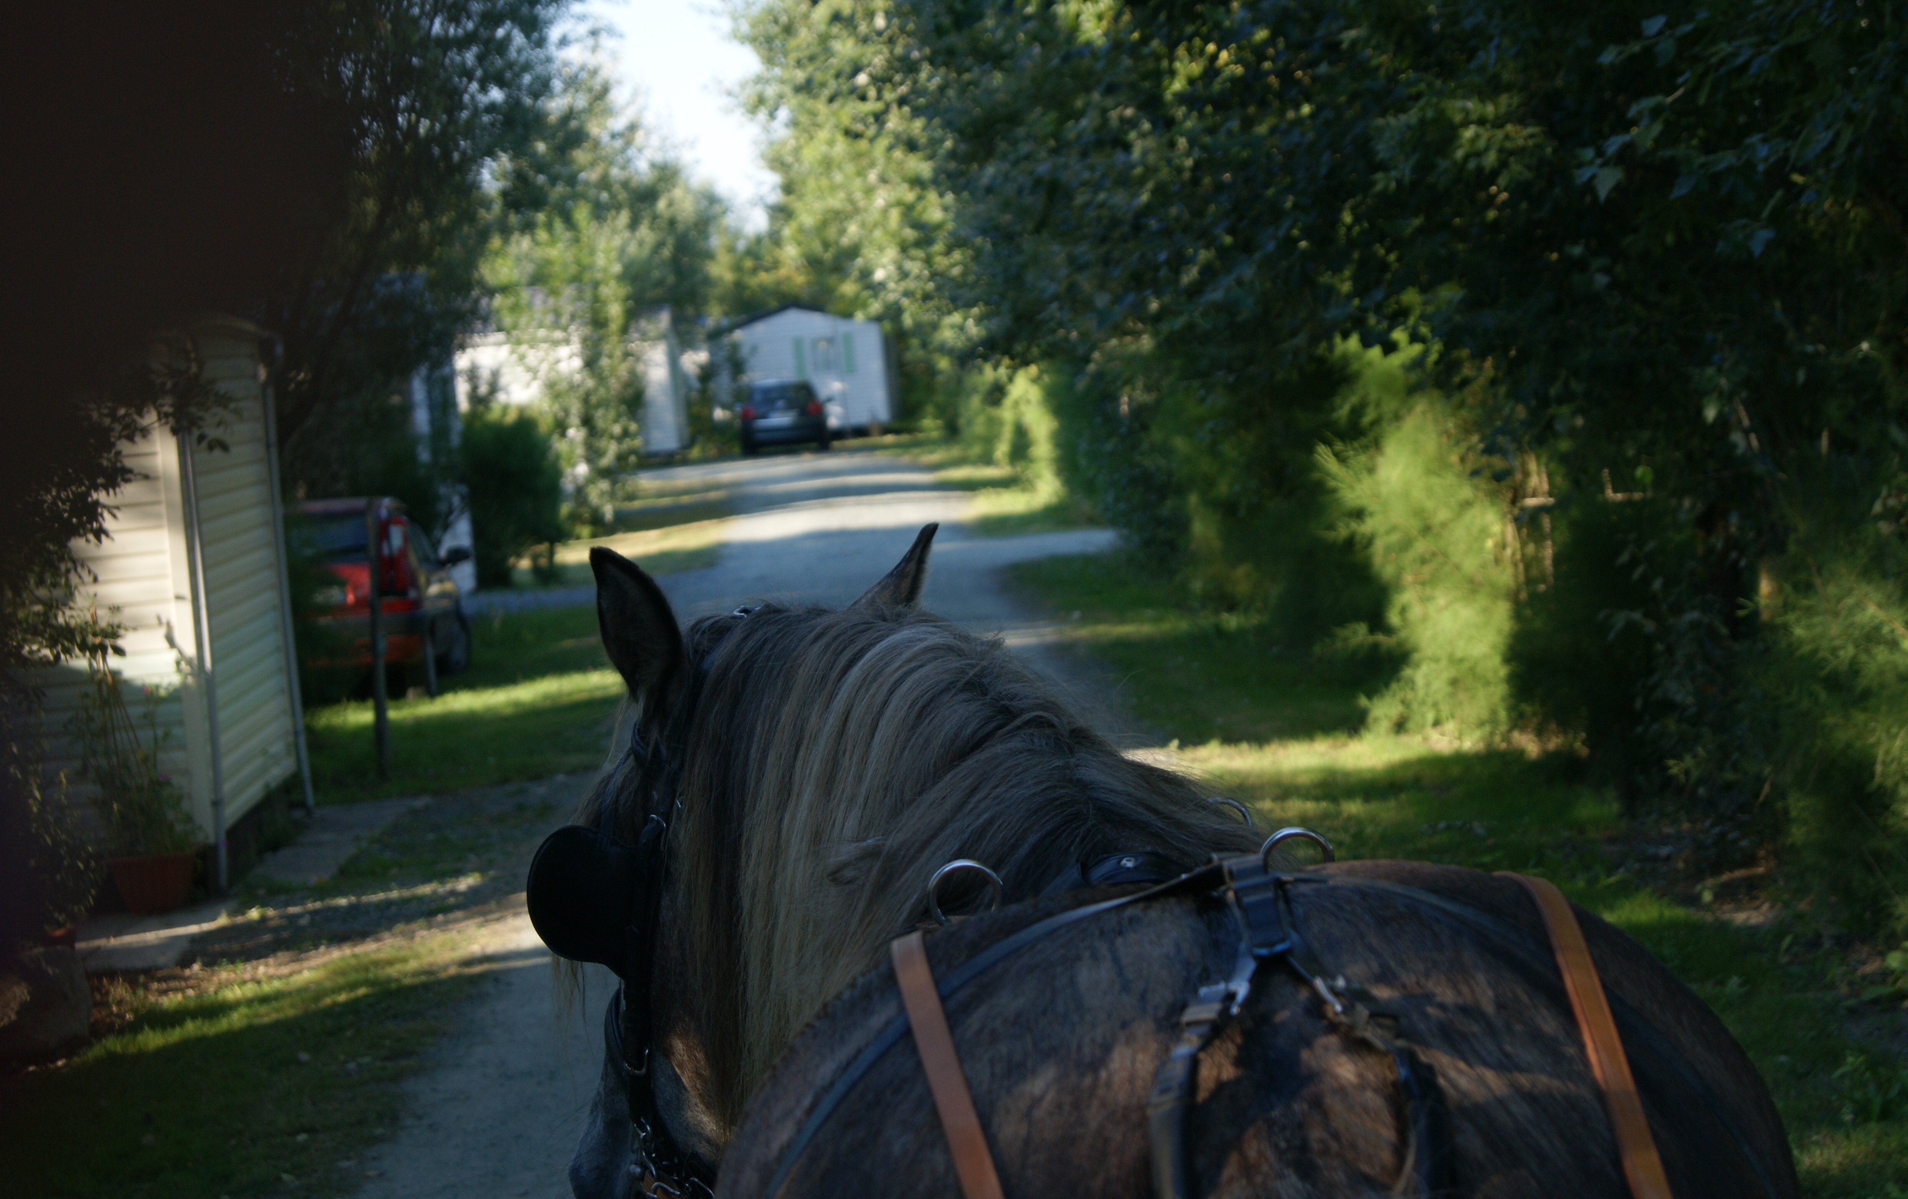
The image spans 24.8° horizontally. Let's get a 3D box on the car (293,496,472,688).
[{"bbox_3d":[-4.716,0.001,33.164,1.660,1.450,3.900,-5,4,0],"label":"car"}]

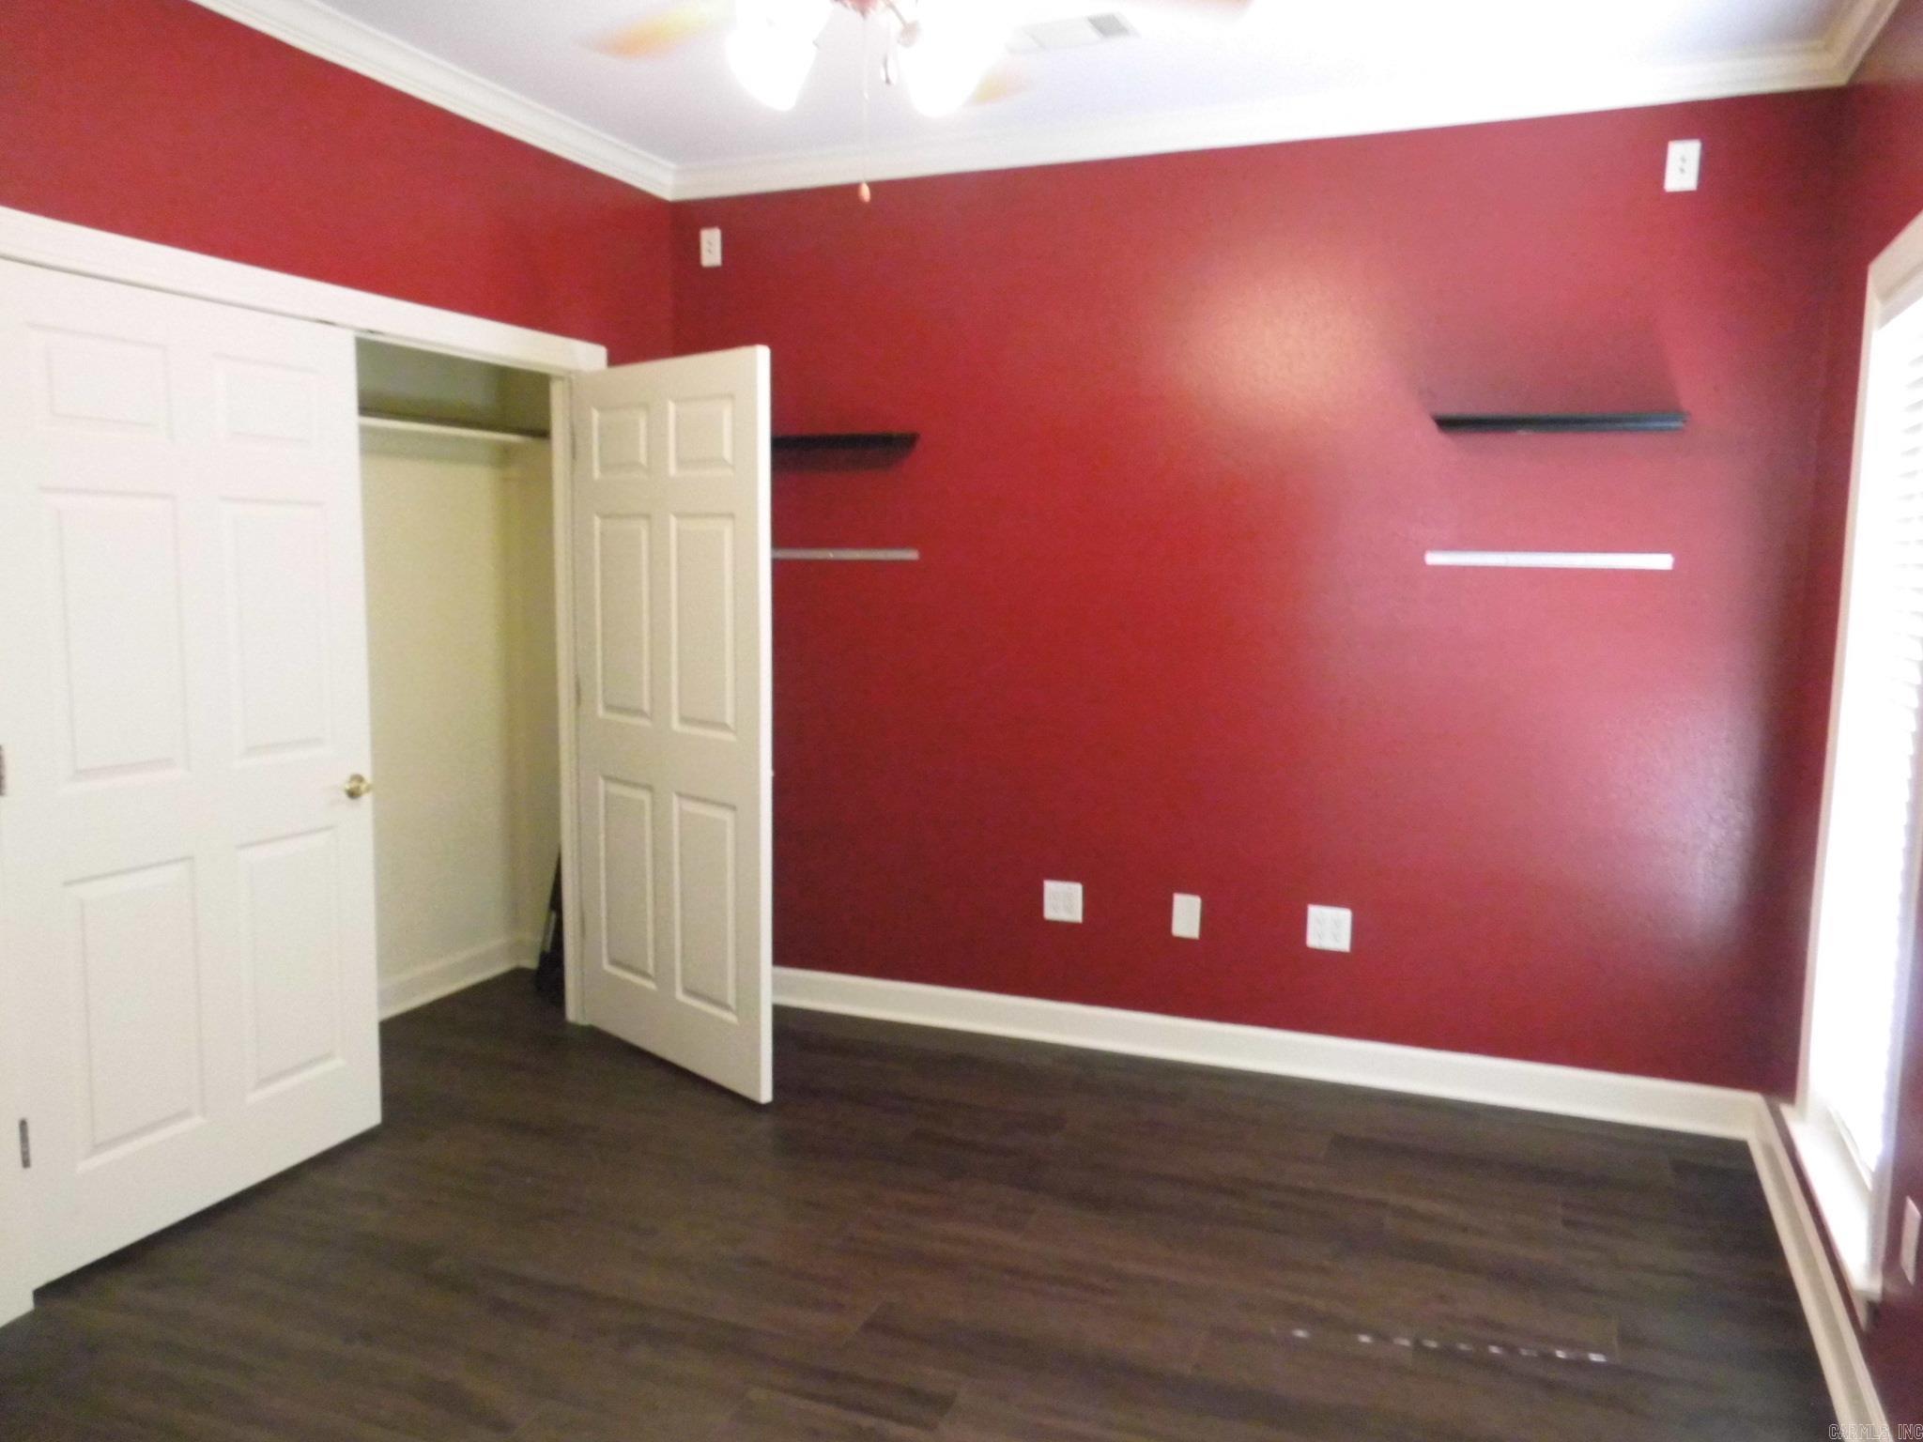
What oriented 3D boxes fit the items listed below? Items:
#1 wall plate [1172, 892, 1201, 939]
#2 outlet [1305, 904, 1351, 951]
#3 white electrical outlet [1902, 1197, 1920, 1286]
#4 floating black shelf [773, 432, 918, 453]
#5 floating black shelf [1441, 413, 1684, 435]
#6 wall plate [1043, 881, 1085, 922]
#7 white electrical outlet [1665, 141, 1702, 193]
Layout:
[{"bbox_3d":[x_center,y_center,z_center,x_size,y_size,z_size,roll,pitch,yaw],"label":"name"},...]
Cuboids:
[{"bbox_3d":[0.671,0.584,4.138,0.077,0.122,0.010,3,7,21],"label":"wall plate"},{"bbox_3d":[1.057,0.599,3.988,0.120,0.122,0.010,3,7,21],"label":"outlet"},{"bbox_3d":[1.465,0.801,2.135,0.010,0.119,0.078,3,7,23],"label":"white electrical outlet"},{"bbox_3d":[-0.445,-0.866,4.320,0.600,0.034,0.185,3,7,21],"label":"floating black shelf"},{"bbox_3d":[1.528,-0.758,3.558,0.600,0.034,0.185,3,7,21],"label":"floating black shelf"},{"bbox_3d":[0.314,0.558,4.276,0.121,0.121,0.010,3,7,21],"label":"wall plate"},{"bbox_3d":[1.806,-1.389,3.473,0.075,0.121,0.010,3,7,21],"label":"white electrical outlet"}]

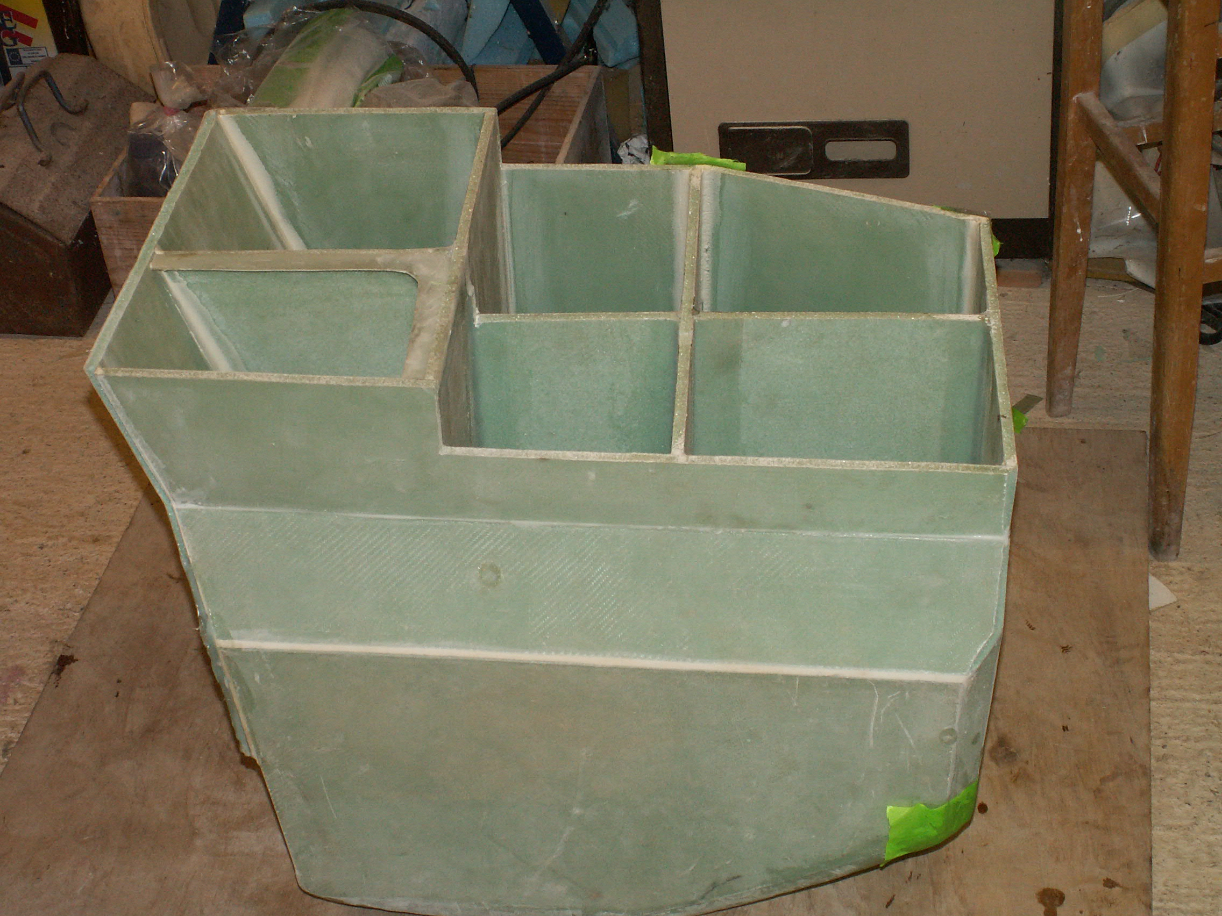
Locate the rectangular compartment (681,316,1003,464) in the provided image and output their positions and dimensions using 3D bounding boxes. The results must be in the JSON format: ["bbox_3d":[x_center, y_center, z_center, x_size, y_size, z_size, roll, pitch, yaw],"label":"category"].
[{"bbox_3d":[0.184,0.035,1.838,0.239,0.230,0.187,1,38,3],"label":"rectangular compartment"}]

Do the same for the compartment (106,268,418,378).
[{"bbox_3d":[-0.264,-0.028,1.811,0.230,0.200,0.143,1,38,3],"label":"compartment"}]

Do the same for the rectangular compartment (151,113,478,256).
[{"bbox_3d":[-0.236,-0.142,1.986,0.240,0.240,0.227,1,38,3],"label":"rectangular compartment"}]

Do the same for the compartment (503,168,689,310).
[{"bbox_3d":[-0.017,-0.093,2.016,0.168,0.240,0.226,1,38,3],"label":"compartment"}]

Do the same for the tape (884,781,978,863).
[{"bbox_3d":[0.265,0.299,1.880,0.078,0.060,0.036,1,38,3],"label":"tape"}]

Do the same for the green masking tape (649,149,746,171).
[{"bbox_3d":[0.079,-0.268,2.045,0.088,0.026,0.024,1,38,3],"label":"green masking tape"}]

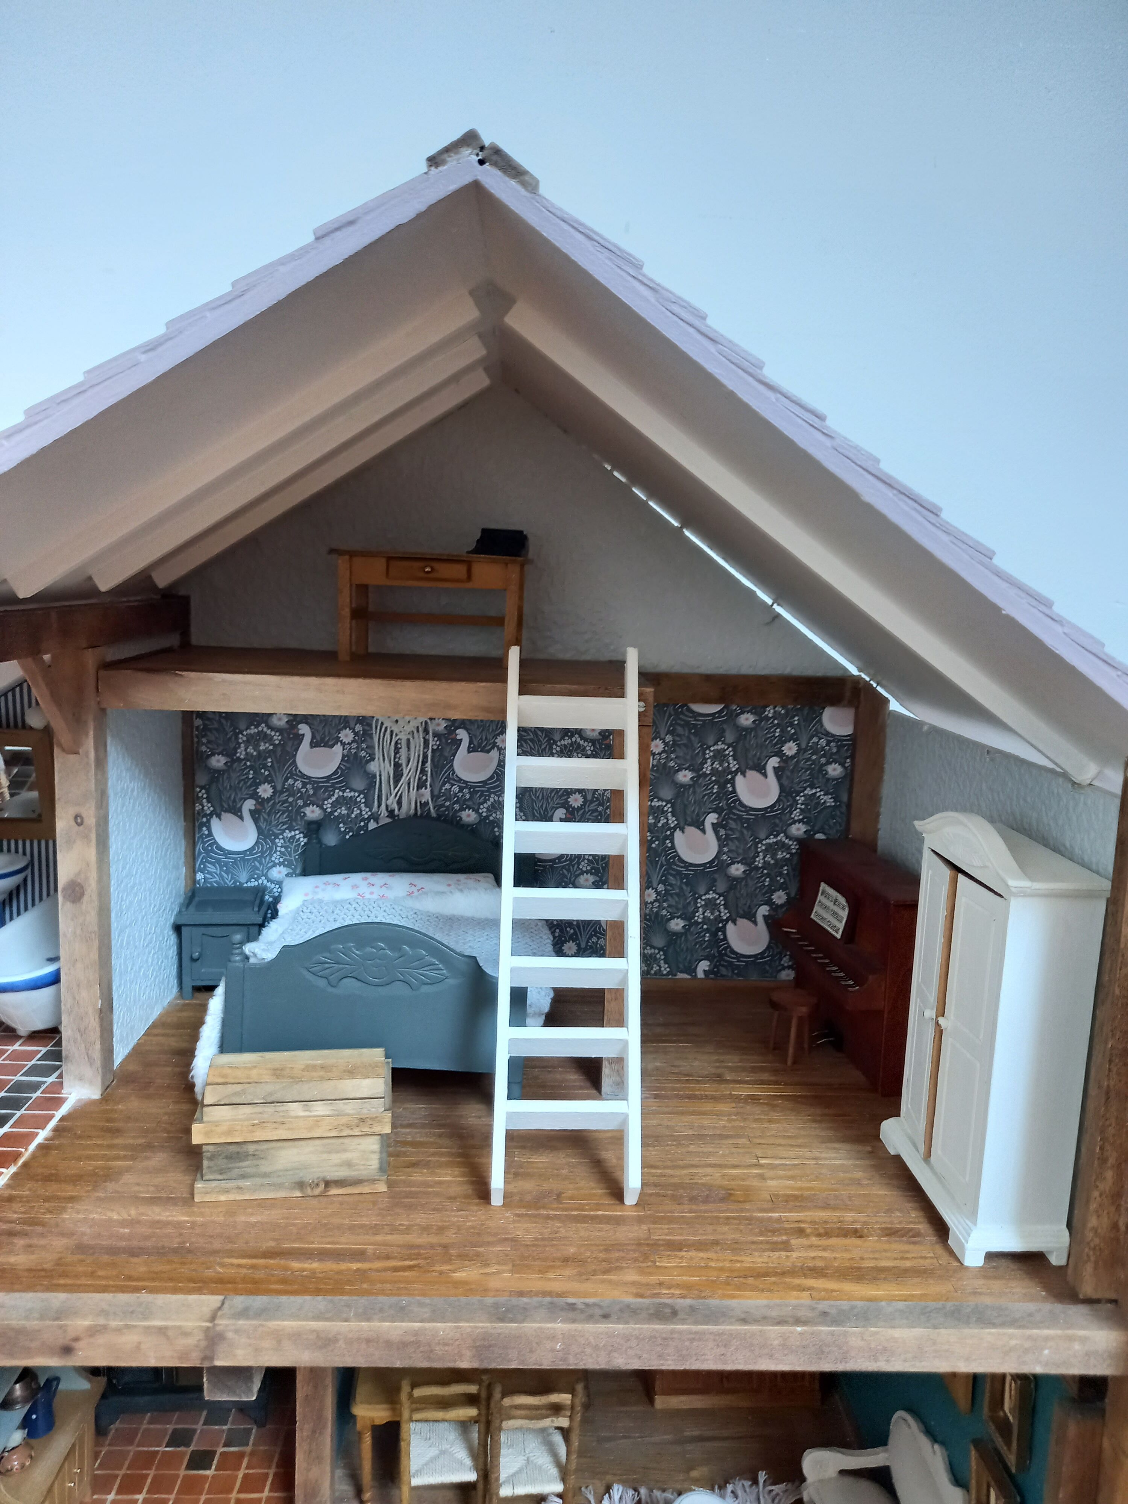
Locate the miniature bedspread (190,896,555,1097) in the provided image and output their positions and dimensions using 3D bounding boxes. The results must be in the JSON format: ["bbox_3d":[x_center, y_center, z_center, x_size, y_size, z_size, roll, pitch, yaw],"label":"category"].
[{"bbox_3d":[-0.097,0.131,0.629,0.182,0.072,0.125,2,8,0],"label":"miniature bedspread"}]

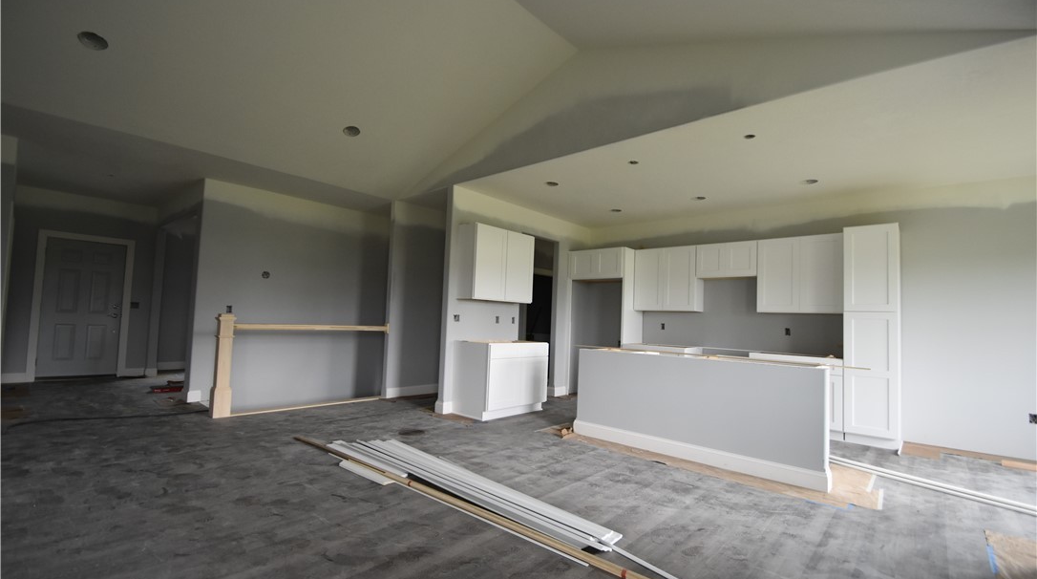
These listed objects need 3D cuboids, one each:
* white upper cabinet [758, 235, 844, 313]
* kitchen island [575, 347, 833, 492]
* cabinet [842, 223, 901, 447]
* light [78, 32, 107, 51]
[{"bbox_3d":[3.506,-0.162,5.355,0.907,0.923,0.323,-1,-4,42],"label":"white upper cabinet"},{"bbox_3d":[1.669,1.084,4.150,2.180,0.890,0.660,-1,-4,41],"label":"kitchen island"},{"bbox_3d":[3.884,0.498,4.748,0.453,2.295,0.630,-1,-4,42],"label":"cabinet"},{"bbox_3d":[-3.117,-1.833,3.166,0.170,0.060,0.170,-24,-20,38],"label":"light"}]

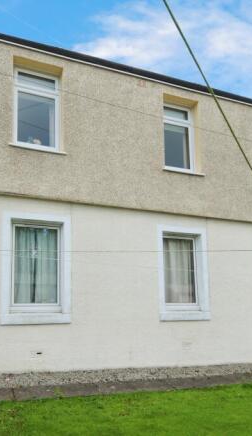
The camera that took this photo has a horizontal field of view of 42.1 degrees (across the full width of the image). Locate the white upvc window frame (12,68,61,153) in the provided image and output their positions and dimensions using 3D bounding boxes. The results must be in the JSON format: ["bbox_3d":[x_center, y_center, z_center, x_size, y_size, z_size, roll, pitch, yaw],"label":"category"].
[{"bbox_3d":[-1.571,-1.879,5.754,0.740,1.388,0.100,4,-10,-22],"label":"white upvc window frame"}]

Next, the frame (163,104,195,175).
[{"bbox_3d":[1.069,-1.629,6.837,0.740,1.376,0.100,4,-10,-22],"label":"frame"}]

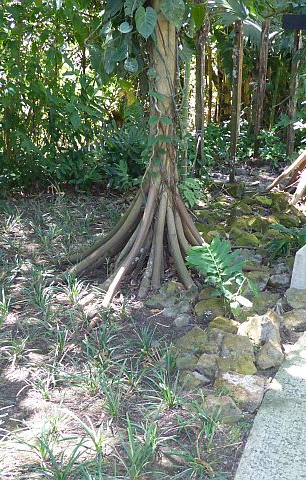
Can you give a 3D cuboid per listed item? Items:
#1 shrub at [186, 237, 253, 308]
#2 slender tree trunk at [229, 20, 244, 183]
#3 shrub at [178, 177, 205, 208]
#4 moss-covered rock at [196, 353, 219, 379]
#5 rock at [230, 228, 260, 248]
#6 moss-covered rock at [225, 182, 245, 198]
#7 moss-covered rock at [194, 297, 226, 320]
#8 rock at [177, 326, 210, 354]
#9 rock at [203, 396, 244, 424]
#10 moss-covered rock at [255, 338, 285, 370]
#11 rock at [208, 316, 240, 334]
[{"bbox_3d":[0.469,0.212,4.455,0.443,0.412,0.340,0,16,0],"label":"shrub"},{"bbox_3d":[1.102,-1.808,8.378,0.118,2.092,0.118,0,16,0],"label":"slender tree trunk"},{"bbox_3d":[0.418,-0.516,6.827,0.295,0.330,0.280,0,15,0],"label":"shrub"},{"bbox_3d":[0.298,0.686,3.435,0.127,0.120,0.130,0,15,0],"label":"moss-covered rock"},{"bbox_3d":[0.815,-0.013,5.597,0.259,0.150,0.220,0,15,0],"label":"rock"},{"bbox_3d":[0.976,-0.593,7.528,0.256,0.160,0.220,0,15,0],"label":"moss-covered rock"},{"bbox_3d":[0.402,0.464,4.345,0.237,0.113,0.185,0,16,0],"label":"moss-covered rock"},{"bbox_3d":[0.252,0.604,3.839,0.191,0.124,0.175,0,16,0],"label":"rock"},{"bbox_3d":[0.335,0.833,3.111,0.196,0.093,0.144,0,16,0],"label":"rock"},{"bbox_3d":[0.660,0.643,3.532,0.164,0.145,0.160,0,15,0],"label":"moss-covered rock"},{"bbox_3d":[0.441,0.535,3.936,0.194,0.110,0.160,0,15,0],"label":"rock"}]

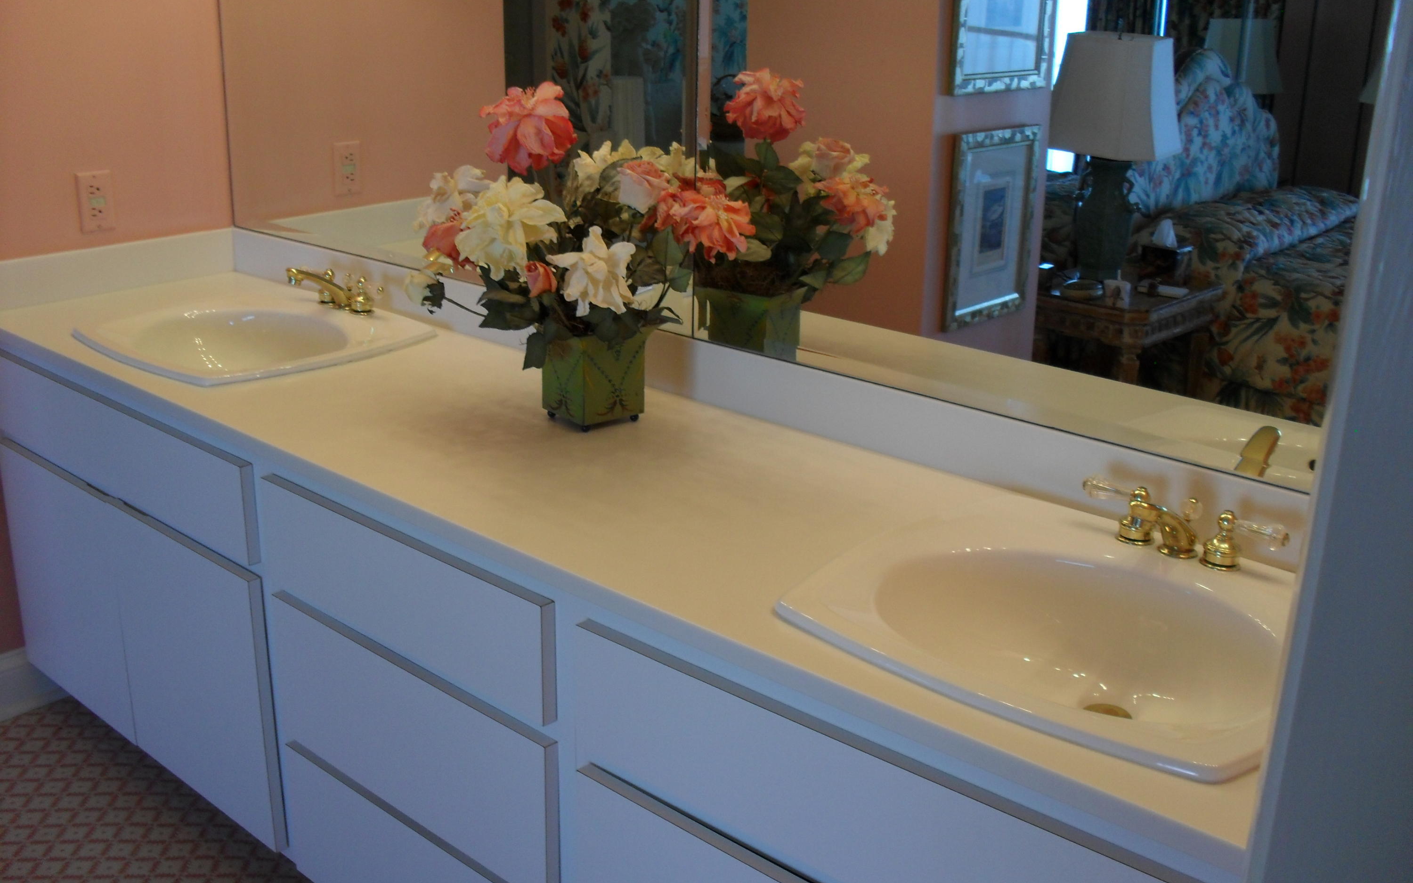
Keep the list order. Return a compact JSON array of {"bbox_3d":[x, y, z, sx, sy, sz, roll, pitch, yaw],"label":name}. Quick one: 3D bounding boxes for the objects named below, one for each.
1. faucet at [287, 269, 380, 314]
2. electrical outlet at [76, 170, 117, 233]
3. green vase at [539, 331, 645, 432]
[{"bbox_3d":[-0.674,-0.268,2.509,0.240,0.090,0.148,17,24,39],"label":"faucet"},{"bbox_3d":[-1.145,-0.449,2.678,0.010,0.114,0.070,17,24,39],"label":"electrical outlet"},{"bbox_3d":[-0.157,-0.096,1.975,0.115,0.137,0.115,-13,23,-37],"label":"green vase"}]

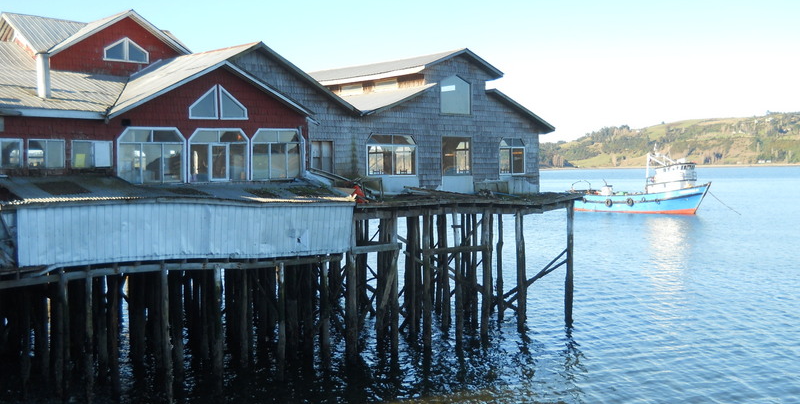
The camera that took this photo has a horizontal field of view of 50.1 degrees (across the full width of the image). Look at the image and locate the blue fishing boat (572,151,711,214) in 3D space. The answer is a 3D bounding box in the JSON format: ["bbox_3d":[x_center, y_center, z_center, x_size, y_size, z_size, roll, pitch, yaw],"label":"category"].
[{"bbox_3d":[32.700,-2.700,115.200,5.200,8.600,19.300,-2,4,-43],"label":"blue fishing boat"}]

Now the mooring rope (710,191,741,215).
[{"bbox_3d":[41.300,0.140,108.400,4.000,3.050,0.100,1,3,14],"label":"mooring rope"}]

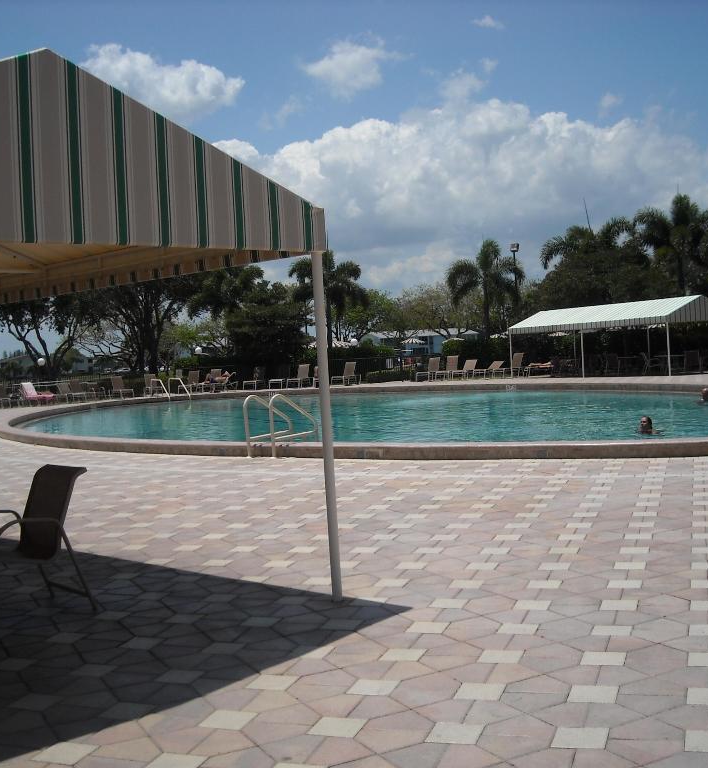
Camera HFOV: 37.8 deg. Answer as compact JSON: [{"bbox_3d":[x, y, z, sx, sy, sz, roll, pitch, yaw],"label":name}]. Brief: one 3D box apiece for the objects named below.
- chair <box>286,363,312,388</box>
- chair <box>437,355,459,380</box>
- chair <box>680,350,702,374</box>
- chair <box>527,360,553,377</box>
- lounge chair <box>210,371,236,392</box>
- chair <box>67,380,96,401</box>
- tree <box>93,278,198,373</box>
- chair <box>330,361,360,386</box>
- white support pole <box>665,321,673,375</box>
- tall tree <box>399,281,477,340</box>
[{"bbox_3d":[-2.622,-0.354,49.736,0.640,1.070,1.600,-3,2,20],"label":"chair"},{"bbox_3d":[4.381,-0.700,48.410,0.640,1.070,1.600,-2,2,25],"label":"chair"},{"bbox_3d":[13.666,-0.933,41.986,0.620,0.900,0.680,-4,2,-14],"label":"chair"},{"bbox_3d":[8.149,-0.652,45.000,1.450,0.650,0.650,-4,2,-24],"label":"chair"},{"bbox_3d":[-5.951,-0.099,46.500,1.500,0.880,0.660,-4,2,-13],"label":"lounge chair"},{"bbox_3d":[-13.111,0.343,50.000,0.680,1.030,1.550,-5,2,-39],"label":"chair"},{"bbox_3d":[-14.028,-4.090,70.000,7.500,8.300,7.200,-3,1,0],"label":"tree"},{"bbox_3d":[-0.369,-0.499,47.800,0.650,1.030,1.450,-2,2,30],"label":"chair"},{"bbox_3d":[12.642,-1.428,41.571,0.070,2.250,0.070,-4,2,-28],"label":"white support pole"},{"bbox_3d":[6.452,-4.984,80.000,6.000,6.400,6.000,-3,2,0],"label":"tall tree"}]

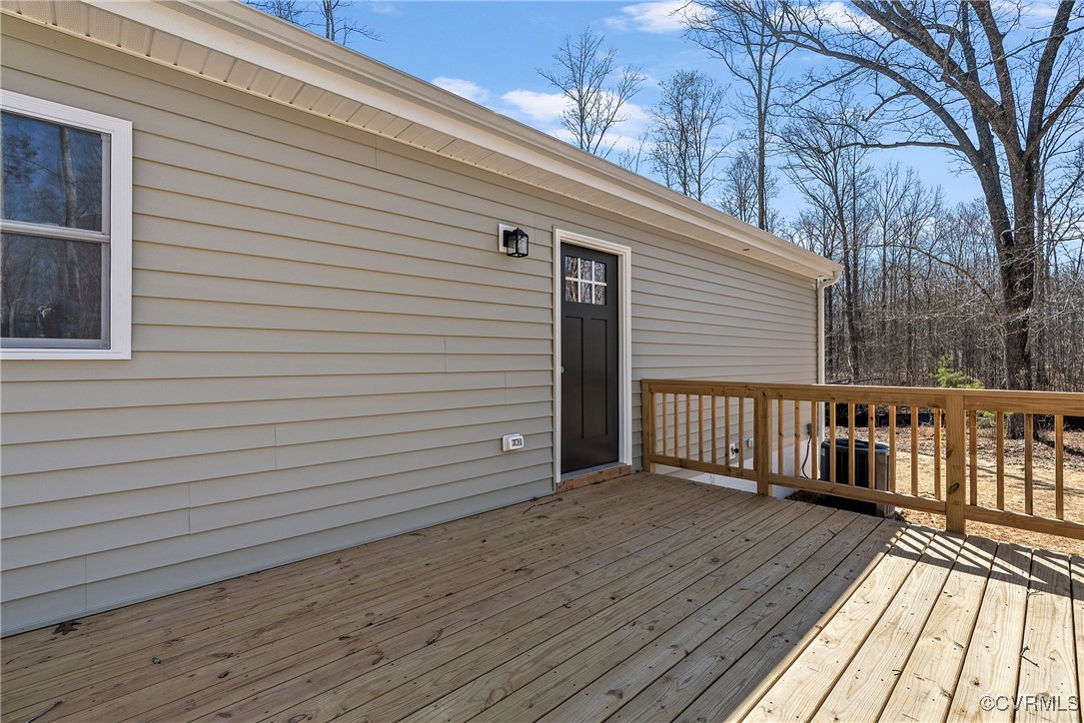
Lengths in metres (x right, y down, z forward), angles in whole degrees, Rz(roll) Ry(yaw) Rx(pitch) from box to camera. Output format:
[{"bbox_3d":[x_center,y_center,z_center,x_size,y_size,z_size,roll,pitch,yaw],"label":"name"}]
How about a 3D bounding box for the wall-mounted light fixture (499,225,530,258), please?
[{"bbox_3d":[-0.199,-0.887,3.595,0.180,0.272,0.195,0,0,-42],"label":"wall-mounted light fixture"}]

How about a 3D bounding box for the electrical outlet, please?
[{"bbox_3d":[-0.220,0.620,3.656,0.166,0.120,0.075,0,0,-42],"label":"electrical outlet"}]

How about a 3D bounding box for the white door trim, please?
[{"bbox_3d":[0.459,-0.043,4.343,1.020,2.110,0.100,0,0,-42],"label":"white door trim"}]

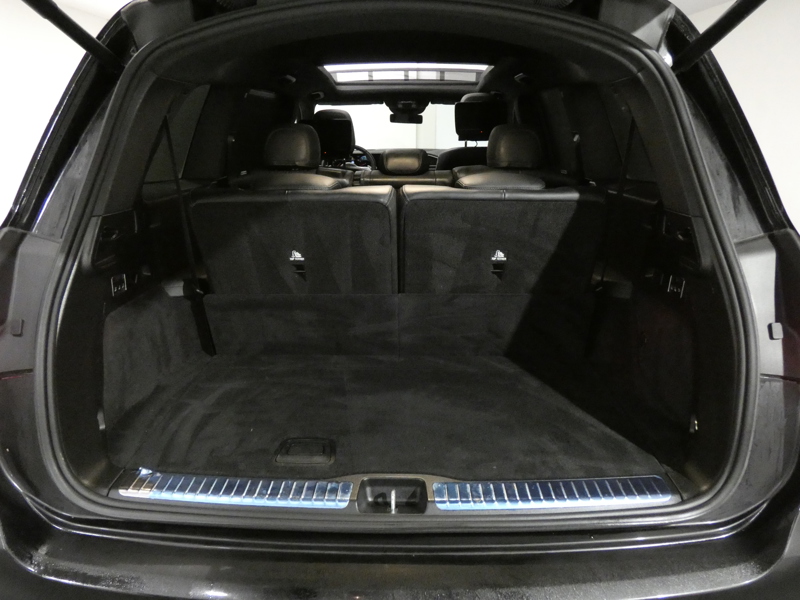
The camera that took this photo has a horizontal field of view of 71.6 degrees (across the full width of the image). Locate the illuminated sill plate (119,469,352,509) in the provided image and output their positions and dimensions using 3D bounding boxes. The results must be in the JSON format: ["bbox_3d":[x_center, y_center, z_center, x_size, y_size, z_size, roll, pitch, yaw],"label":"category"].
[{"bbox_3d":[-0.303,0.353,1.033,0.430,0.020,0.068,1,20,4],"label":"illuminated sill plate"}]

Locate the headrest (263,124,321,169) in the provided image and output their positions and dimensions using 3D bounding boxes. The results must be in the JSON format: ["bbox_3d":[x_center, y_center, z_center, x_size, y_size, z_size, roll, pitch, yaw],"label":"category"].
[{"bbox_3d":[-0.417,-0.595,2.150,0.215,0.175,0.110,0,20,1],"label":"headrest"}]

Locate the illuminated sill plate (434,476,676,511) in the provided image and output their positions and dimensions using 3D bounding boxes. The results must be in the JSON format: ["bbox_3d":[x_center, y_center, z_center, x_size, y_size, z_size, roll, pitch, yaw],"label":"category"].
[{"bbox_3d":[0.283,0.357,1.025,0.440,0.020,0.068,-1,20,-2],"label":"illuminated sill plate"}]

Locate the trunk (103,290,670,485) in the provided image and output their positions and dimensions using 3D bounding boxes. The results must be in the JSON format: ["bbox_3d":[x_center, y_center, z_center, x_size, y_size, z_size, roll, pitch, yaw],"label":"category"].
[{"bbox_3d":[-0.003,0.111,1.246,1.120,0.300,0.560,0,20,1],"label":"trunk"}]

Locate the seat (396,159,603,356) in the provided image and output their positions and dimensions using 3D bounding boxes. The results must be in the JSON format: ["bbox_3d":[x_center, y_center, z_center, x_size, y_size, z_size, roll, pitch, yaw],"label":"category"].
[{"bbox_3d":[0.250,-0.093,1.539,0.510,0.480,0.240,0,20,1],"label":"seat"}]

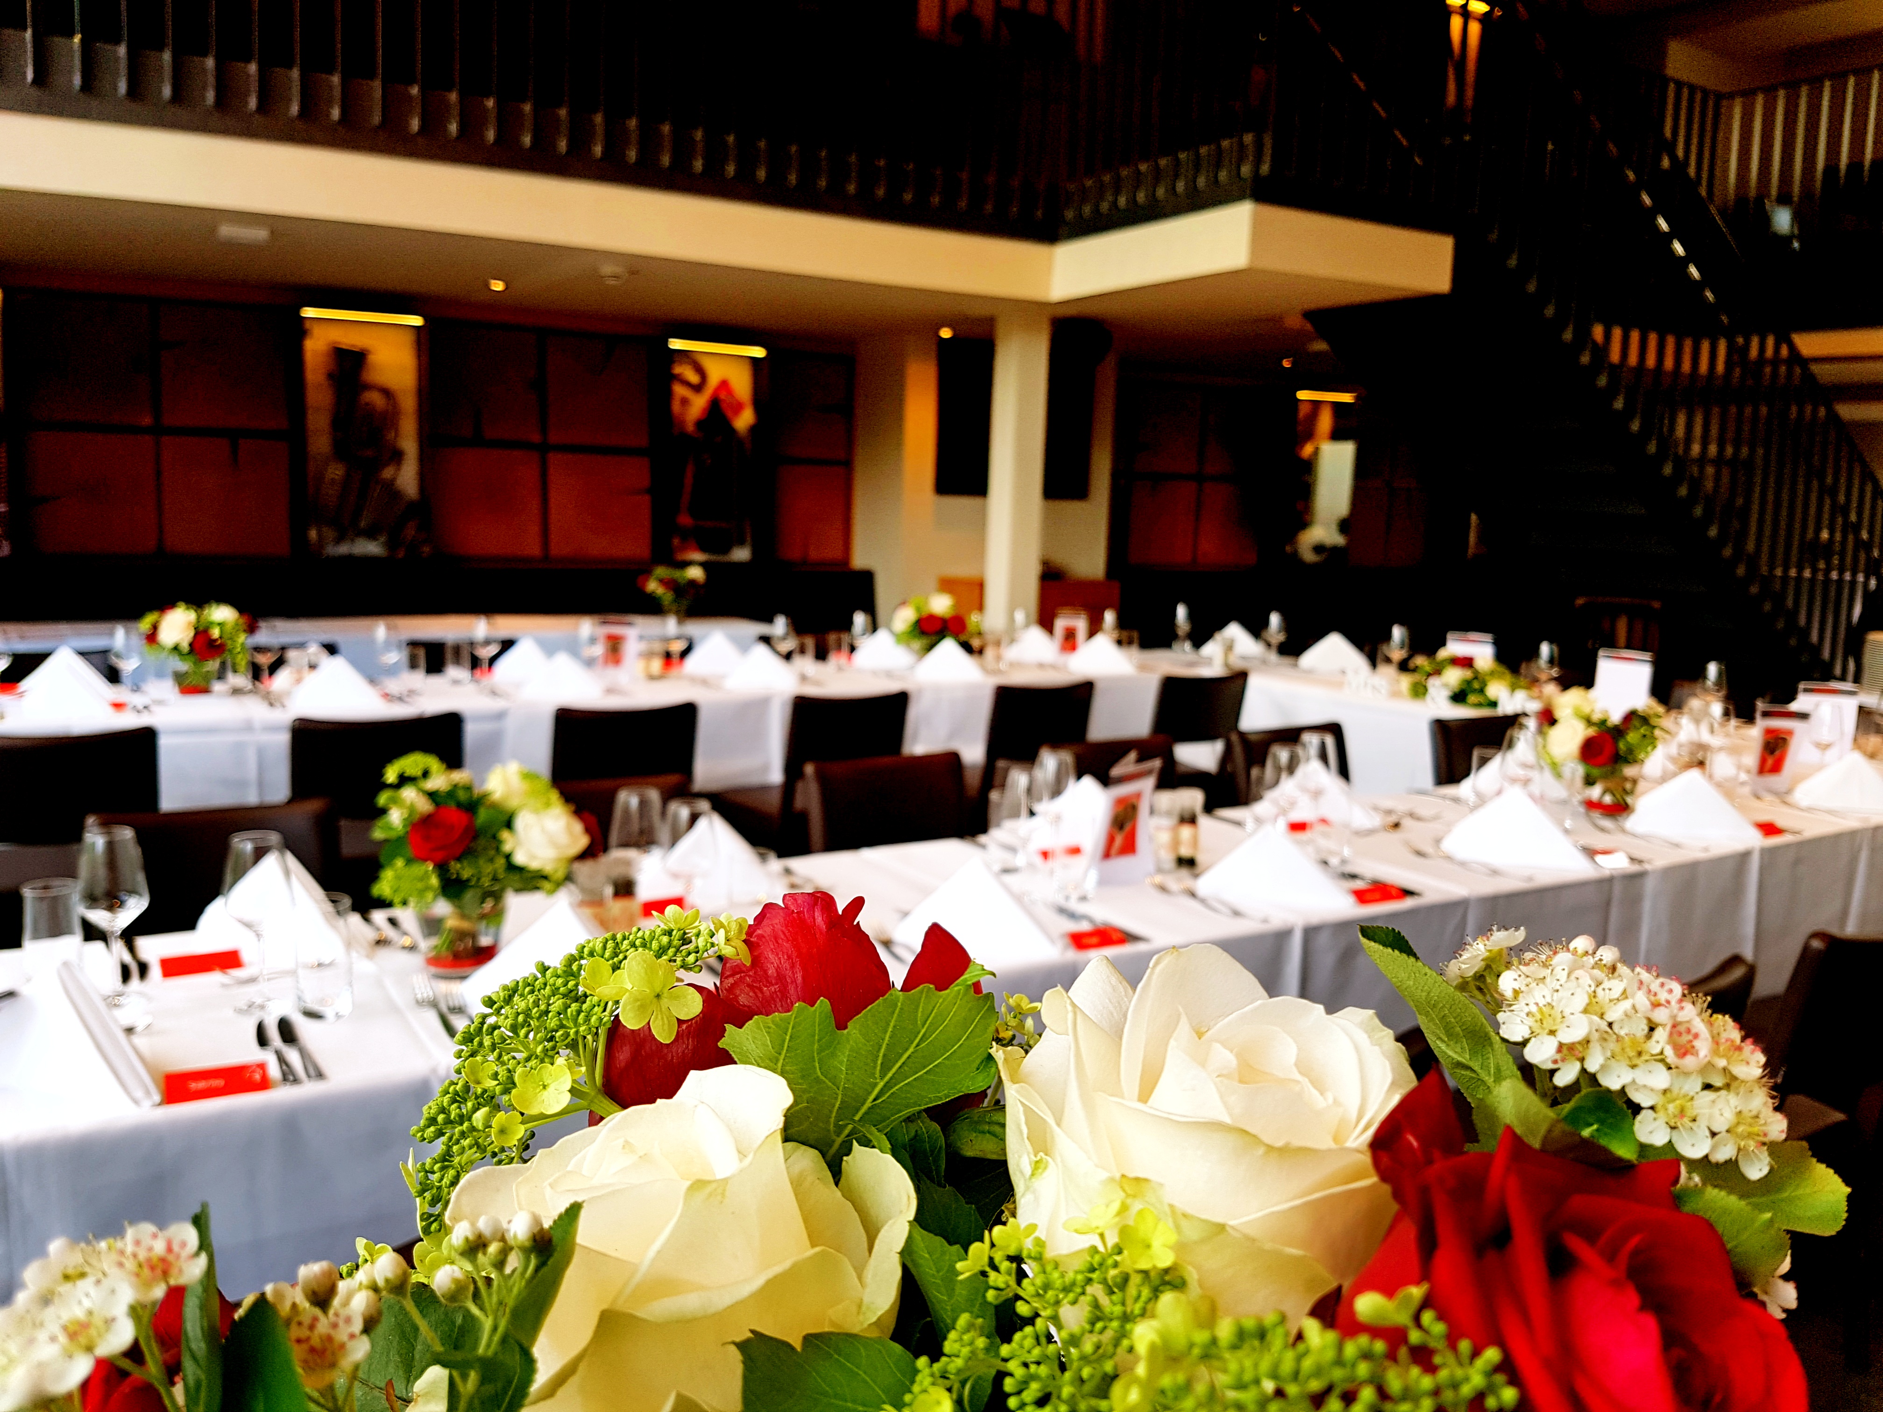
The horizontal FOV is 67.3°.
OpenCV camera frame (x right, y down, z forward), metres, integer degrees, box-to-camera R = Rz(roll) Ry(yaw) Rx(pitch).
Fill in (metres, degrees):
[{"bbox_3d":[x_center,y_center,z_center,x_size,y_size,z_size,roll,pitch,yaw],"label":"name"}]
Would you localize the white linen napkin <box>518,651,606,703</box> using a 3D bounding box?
[{"bbox_3d":[-1.229,-0.101,4.643,0.285,0.145,0.185,5,9,19],"label":"white linen napkin"}]

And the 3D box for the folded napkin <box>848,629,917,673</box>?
[{"bbox_3d":[-0.224,-0.234,5.631,0.255,0.147,0.150,-3,10,-29],"label":"folded napkin"}]

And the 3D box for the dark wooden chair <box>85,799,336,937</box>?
[{"bbox_3d":[-1.262,0.633,2.523,0.430,0.820,0.540,-3,10,-30],"label":"dark wooden chair"}]

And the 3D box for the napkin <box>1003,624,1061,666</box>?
[{"bbox_3d":[0.401,-0.268,5.977,0.255,0.147,0.150,-3,10,-29],"label":"napkin"}]

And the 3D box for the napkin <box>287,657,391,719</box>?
[{"bbox_3d":[-1.780,-0.057,4.225,0.285,0.145,0.185,3,9,10],"label":"napkin"}]

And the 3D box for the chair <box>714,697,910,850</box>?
[{"bbox_3d":[-0.427,0.341,4.632,0.430,0.820,0.540,-4,10,-35],"label":"chair"}]

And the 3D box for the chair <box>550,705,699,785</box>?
[{"bbox_3d":[-1.032,0.364,4.307,0.430,0.830,0.520,-3,10,-29],"label":"chair"}]

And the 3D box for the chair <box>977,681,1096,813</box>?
[{"bbox_3d":[0.200,0.302,5.015,0.430,0.820,0.540,-4,10,-35],"label":"chair"}]

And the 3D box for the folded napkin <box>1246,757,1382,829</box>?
[{"bbox_3d":[0.832,0.182,3.189,0.285,0.145,0.185,7,10,30],"label":"folded napkin"}]

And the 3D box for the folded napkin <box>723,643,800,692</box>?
[{"bbox_3d":[-0.625,-0.141,5.034,0.285,0.145,0.185,6,9,23],"label":"folded napkin"}]

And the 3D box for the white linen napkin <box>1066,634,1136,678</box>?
[{"bbox_3d":[0.638,-0.208,5.647,0.255,0.147,0.150,-3,10,-29],"label":"white linen napkin"}]

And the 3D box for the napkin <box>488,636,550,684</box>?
[{"bbox_3d":[-1.523,-0.174,5.075,0.285,0.145,0.185,7,10,30],"label":"napkin"}]

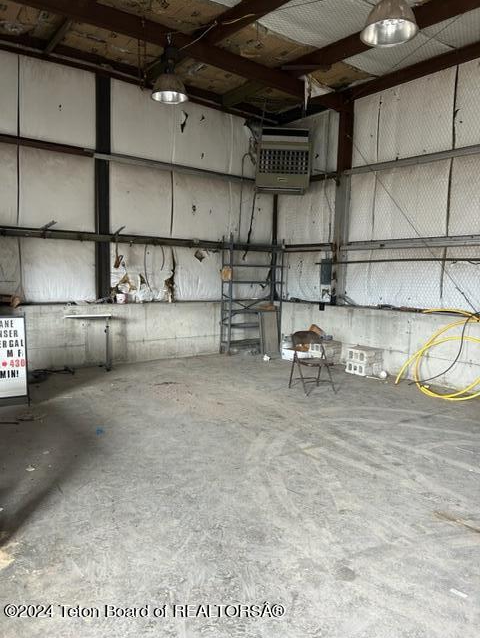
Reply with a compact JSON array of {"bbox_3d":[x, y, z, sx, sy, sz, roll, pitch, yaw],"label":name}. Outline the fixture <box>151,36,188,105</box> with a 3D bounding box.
[{"bbox_3d":[-1.038,-3.710,7.053,0.546,0.857,0.546,1,5,0],"label":"fixture"}]

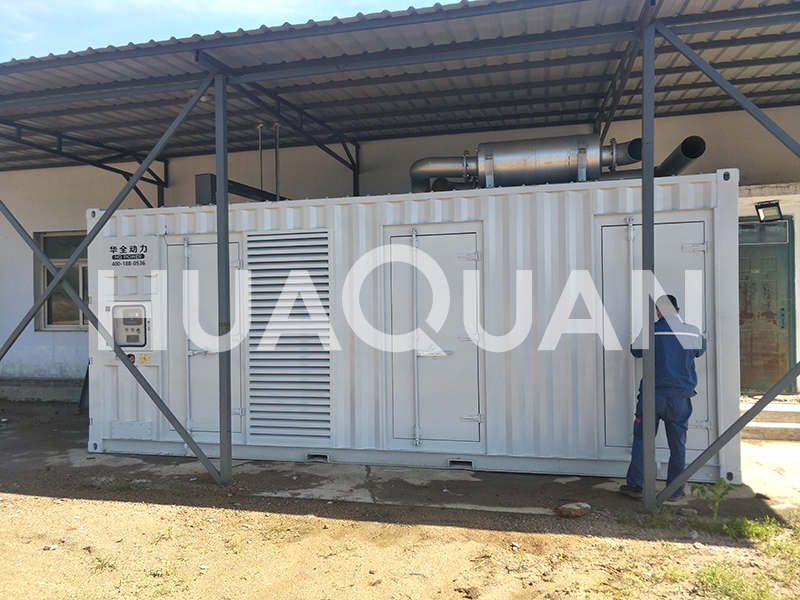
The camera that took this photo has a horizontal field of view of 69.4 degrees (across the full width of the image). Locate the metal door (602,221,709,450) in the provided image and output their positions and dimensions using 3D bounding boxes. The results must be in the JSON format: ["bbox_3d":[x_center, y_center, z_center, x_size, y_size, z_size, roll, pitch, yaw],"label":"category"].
[{"bbox_3d":[2.266,0.321,5.151,0.860,2.000,0.080,-1,0,13],"label":"metal door"}]

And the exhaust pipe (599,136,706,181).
[{"bbox_3d":[2.657,-1.458,6.335,0.850,0.240,1.520,-1,0,13],"label":"exhaust pipe"}]

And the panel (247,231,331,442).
[{"bbox_3d":[-1.133,0.380,5.930,0.900,2.160,0.080,-1,0,13],"label":"panel"}]

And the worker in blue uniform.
[{"bbox_3d":[2.186,0.791,4.801,0.660,1.664,0.480,-1,0,10],"label":"worker in blue uniform"}]

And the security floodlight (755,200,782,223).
[{"bbox_3d":[4.972,-1.196,7.766,0.110,0.260,0.290,-37,21,-32],"label":"security floodlight"}]

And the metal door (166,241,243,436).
[{"bbox_3d":[-2.069,0.400,6.145,0.860,2.000,0.080,-1,0,13],"label":"metal door"}]

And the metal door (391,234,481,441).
[{"bbox_3d":[0.341,0.361,5.592,0.850,1.990,0.080,-1,0,13],"label":"metal door"}]

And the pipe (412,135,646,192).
[{"bbox_3d":[1.288,-1.395,6.041,2.410,0.555,0.470,-1,0,13],"label":"pipe"}]

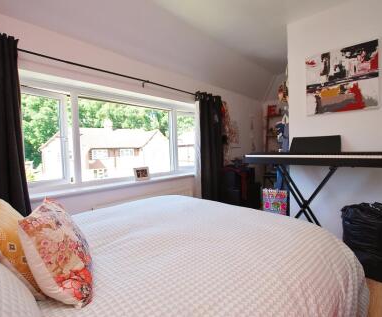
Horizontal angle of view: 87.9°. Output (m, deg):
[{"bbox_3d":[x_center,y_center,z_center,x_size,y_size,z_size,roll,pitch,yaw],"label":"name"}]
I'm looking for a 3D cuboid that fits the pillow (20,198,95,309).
[{"bbox_3d":[-0.520,0.347,0.801,0.140,0.360,0.360,-30,13,-22],"label":"pillow"}]

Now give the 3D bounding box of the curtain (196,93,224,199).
[{"bbox_3d":[0.256,-0.011,2.750,0.470,1.730,0.150,-4,3,-44],"label":"curtain"}]

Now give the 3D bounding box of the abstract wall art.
[{"bbox_3d":[1.471,-0.761,1.970,0.030,0.615,0.585,-4,3,-44],"label":"abstract wall art"}]

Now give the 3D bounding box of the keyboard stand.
[{"bbox_3d":[1.206,0.480,2.097,0.370,0.830,0.540,-4,3,-44],"label":"keyboard stand"}]

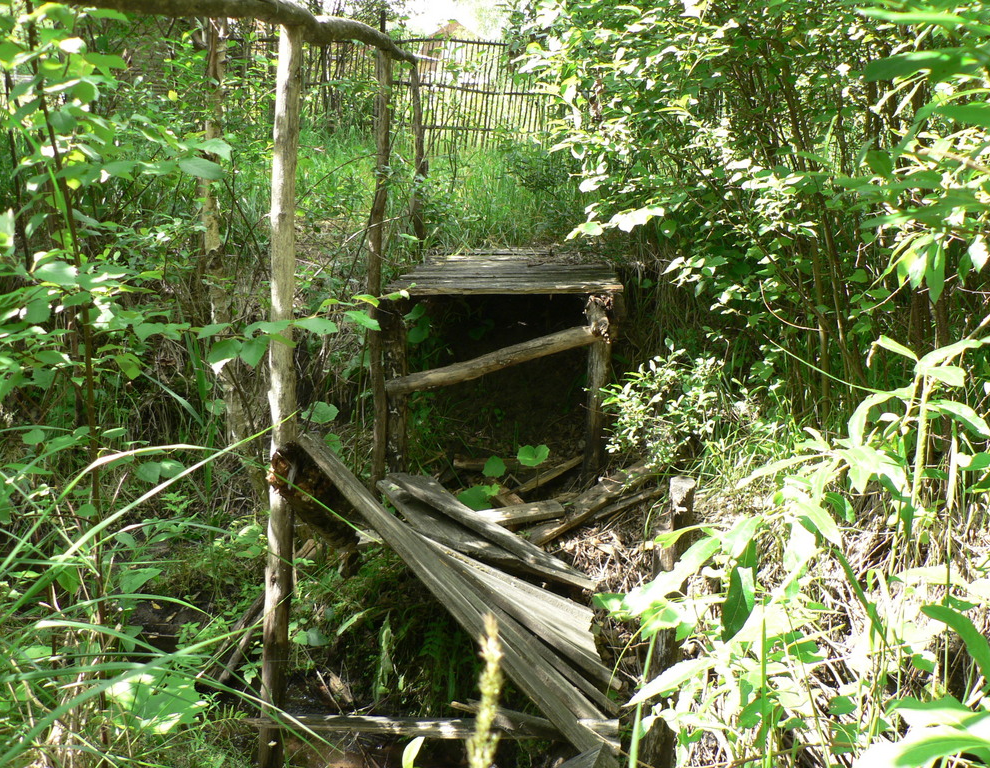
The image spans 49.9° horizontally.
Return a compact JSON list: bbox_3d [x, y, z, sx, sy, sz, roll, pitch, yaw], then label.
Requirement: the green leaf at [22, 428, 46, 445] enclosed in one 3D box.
[{"bbox_3d":[-1.343,0.154,3.100,0.063,0.050,0.015,0,-27,0],"label":"green leaf"}]

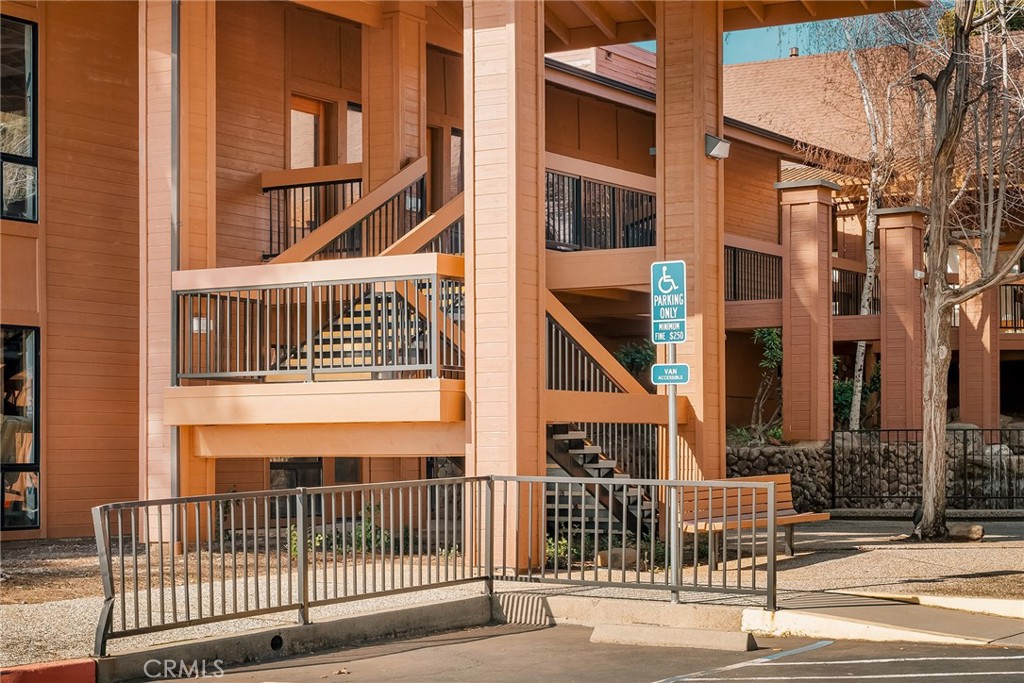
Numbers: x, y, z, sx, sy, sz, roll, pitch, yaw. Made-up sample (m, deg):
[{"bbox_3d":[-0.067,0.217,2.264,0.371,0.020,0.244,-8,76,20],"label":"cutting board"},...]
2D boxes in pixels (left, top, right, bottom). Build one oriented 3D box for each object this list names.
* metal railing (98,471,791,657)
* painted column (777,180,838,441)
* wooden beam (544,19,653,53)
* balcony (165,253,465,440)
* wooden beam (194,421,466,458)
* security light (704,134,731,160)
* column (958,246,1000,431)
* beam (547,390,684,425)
[{"bbox_3d":[-0.302,1.405,12.966,2.460,0.991,4.327,-2,-3,32],"label":"metal railing"},{"bbox_3d":[4.134,-0.387,27.765,0.660,3.564,0.660,-2,-3,32],"label":"painted column"},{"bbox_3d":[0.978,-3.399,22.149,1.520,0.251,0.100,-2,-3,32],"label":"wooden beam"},{"bbox_3d":[-1.548,0.044,18.631,3.142,1.462,1.500,-2,-3,32],"label":"balcony"},{"bbox_3d":[-1.666,0.911,18.584,3.292,0.320,0.130,-2,-3,32],"label":"wooden beam"},{"bbox_3d":[2.127,-1.987,20.362,0.180,0.255,0.300,-2,-3,32],"label":"security light"},{"bbox_3d":[7.934,0.028,33.765,0.540,3.304,0.540,-2,-3,32],"label":"column"},{"bbox_3d":[0.930,0.641,19.060,0.120,0.282,3.043,-2,-3,32],"label":"beam"}]

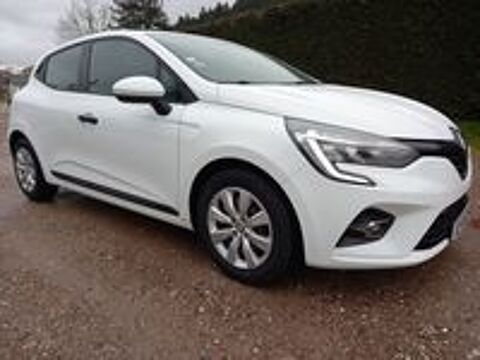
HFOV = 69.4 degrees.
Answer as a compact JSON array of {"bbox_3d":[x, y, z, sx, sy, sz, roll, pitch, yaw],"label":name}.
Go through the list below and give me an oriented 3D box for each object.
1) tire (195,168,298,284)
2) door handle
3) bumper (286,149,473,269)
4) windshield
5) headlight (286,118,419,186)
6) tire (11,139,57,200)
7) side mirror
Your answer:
[{"bbox_3d":[0.046,0.227,1.827,0.620,0.615,0.210,11,18,39],"label":"tire"},{"bbox_3d":[-1.054,-0.417,2.394,0.230,0.055,0.055,14,20,36],"label":"door handle"},{"bbox_3d":[0.963,0.027,2.027,0.570,0.500,1.720,10,17,37],"label":"bumper"},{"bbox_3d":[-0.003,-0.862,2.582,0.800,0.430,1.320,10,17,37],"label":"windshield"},{"bbox_3d":[0.469,-0.142,1.532,0.530,0.290,0.400,12,18,42],"label":"headlight"},{"bbox_3d":[-1.990,-0.123,3.377,0.620,0.615,0.210,10,17,37],"label":"tire"},{"bbox_3d":[-0.528,-0.473,1.930,0.250,0.205,0.220,10,17,37],"label":"side mirror"}]

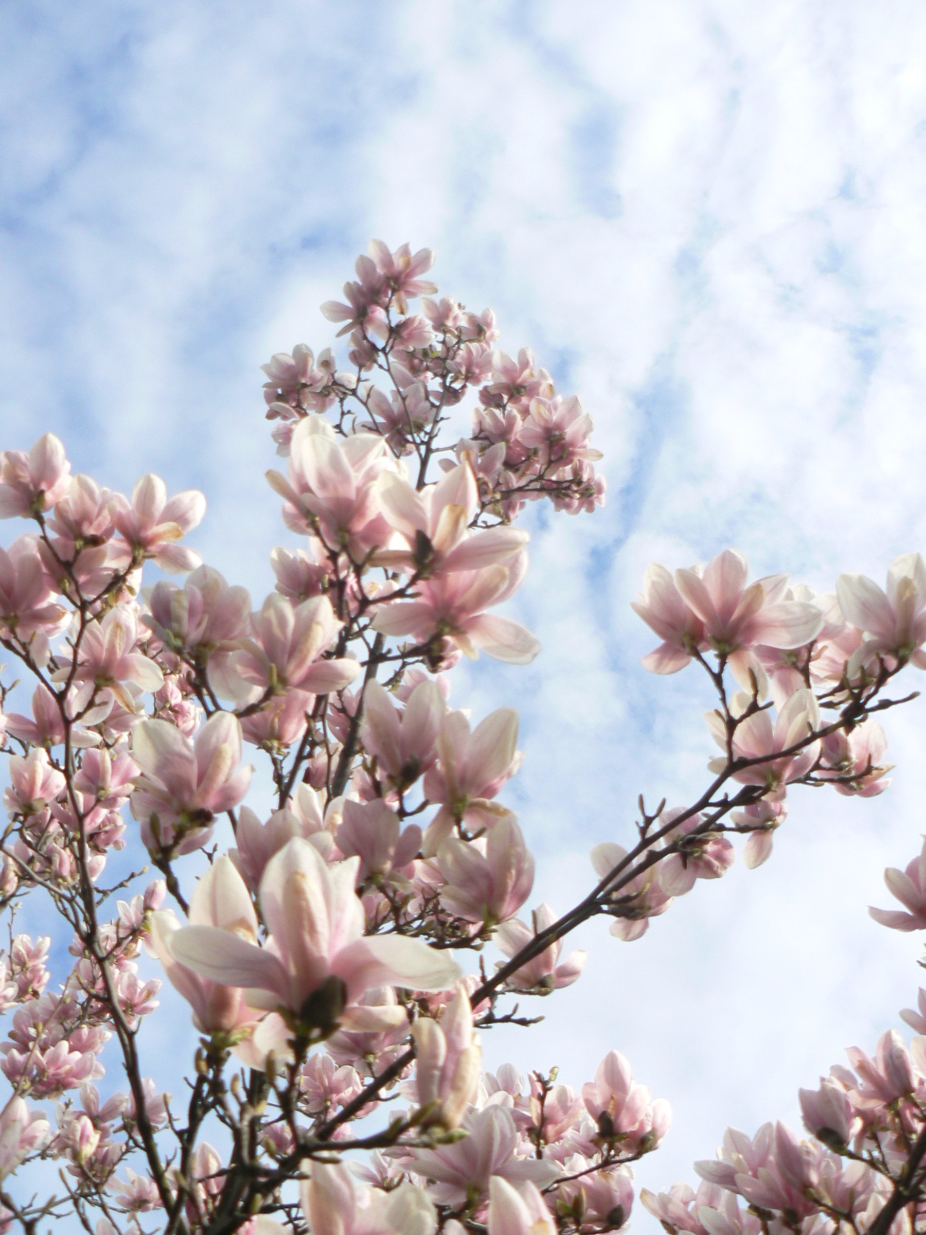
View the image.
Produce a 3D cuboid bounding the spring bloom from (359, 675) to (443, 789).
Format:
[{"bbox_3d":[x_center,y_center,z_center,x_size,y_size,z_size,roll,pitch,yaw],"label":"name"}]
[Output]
[{"bbox_3d":[-0.057,0.117,1.234,0.085,0.100,0.085,-5,-25,-3],"label":"spring bloom"}]

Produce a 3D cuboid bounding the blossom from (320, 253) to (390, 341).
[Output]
[{"bbox_3d":[-0.211,-0.624,2.500,0.130,0.110,0.130,0,-32,0],"label":"blossom"}]

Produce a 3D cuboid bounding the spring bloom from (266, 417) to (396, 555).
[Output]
[{"bbox_3d":[-0.125,-0.125,1.220,0.123,0.140,0.117,-3,-33,-6],"label":"spring bloom"}]

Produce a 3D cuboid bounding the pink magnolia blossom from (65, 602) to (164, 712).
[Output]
[{"bbox_3d":[-0.426,0.060,1.570,0.130,0.105,0.130,5,-43,-15],"label":"pink magnolia blossom"}]

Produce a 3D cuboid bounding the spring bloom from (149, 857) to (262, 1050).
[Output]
[{"bbox_3d":[-0.144,0.195,0.750,0.090,0.100,0.090,0,-32,0],"label":"spring bloom"}]

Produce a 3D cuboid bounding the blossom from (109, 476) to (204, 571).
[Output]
[{"bbox_3d":[-0.404,-0.124,1.700,0.124,0.135,0.118,22,-33,-14],"label":"blossom"}]

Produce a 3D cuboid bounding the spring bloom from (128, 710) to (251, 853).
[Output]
[{"bbox_3d":[-0.265,0.162,1.250,0.119,0.143,0.113,10,-34,-10],"label":"spring bloom"}]

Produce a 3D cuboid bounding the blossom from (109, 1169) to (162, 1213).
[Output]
[{"bbox_3d":[-0.662,1.160,2.600,0.107,0.091,0.102,7,-34,-11],"label":"blossom"}]

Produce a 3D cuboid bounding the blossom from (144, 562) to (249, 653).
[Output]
[{"bbox_3d":[-0.304,-0.001,1.469,0.120,0.090,0.120,5,-26,-12],"label":"blossom"}]

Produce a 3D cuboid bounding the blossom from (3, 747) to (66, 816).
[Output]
[{"bbox_3d":[-0.647,0.254,1.942,0.095,0.090,0.095,0,-32,-18],"label":"blossom"}]

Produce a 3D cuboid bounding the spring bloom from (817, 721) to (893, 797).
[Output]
[{"bbox_3d":[0.416,0.148,1.360,0.080,0.075,0.080,0,-32,0],"label":"spring bloom"}]

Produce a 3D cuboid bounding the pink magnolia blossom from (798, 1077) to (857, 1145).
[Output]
[{"bbox_3d":[0.497,0.672,1.737,0.075,0.085,0.075,-15,-49,10],"label":"pink magnolia blossom"}]

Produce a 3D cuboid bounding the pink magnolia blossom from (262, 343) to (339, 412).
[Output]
[{"bbox_3d":[-0.271,-0.388,2.135,0.130,0.093,0.130,0,-25,-7],"label":"pink magnolia blossom"}]

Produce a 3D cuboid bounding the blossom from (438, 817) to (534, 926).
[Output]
[{"bbox_3d":[0.022,0.257,1.278,0.095,0.100,0.095,0,-31,1],"label":"blossom"}]

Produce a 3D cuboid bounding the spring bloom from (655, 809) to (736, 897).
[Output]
[{"bbox_3d":[0.263,0.267,1.418,0.095,0.085,0.095,-30,-69,4],"label":"spring bloom"}]

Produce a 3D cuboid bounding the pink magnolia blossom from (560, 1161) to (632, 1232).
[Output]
[{"bbox_3d":[0.176,0.765,1.700,0.098,0.093,0.093,-3,-33,5],"label":"pink magnolia blossom"}]

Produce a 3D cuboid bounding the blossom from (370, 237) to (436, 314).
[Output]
[{"bbox_3d":[-0.110,-0.580,2.212,0.130,0.100,0.130,20,-32,-8],"label":"blossom"}]

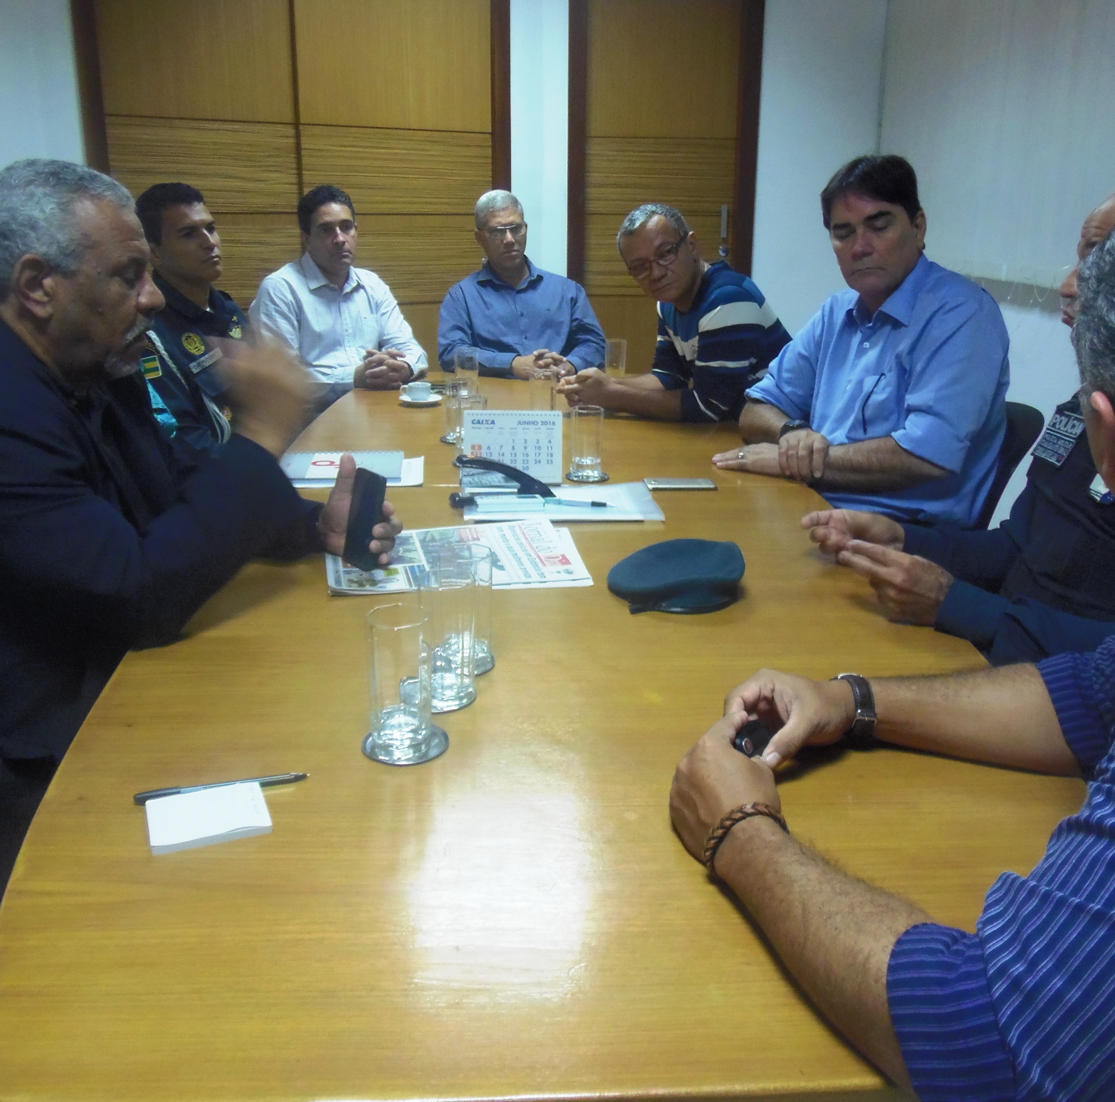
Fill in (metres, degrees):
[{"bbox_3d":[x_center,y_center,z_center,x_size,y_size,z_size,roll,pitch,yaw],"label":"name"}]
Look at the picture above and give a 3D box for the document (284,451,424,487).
[{"bbox_3d":[-0.416,-0.166,2.041,0.295,0.016,0.251,-2,18,-5],"label":"document"}]

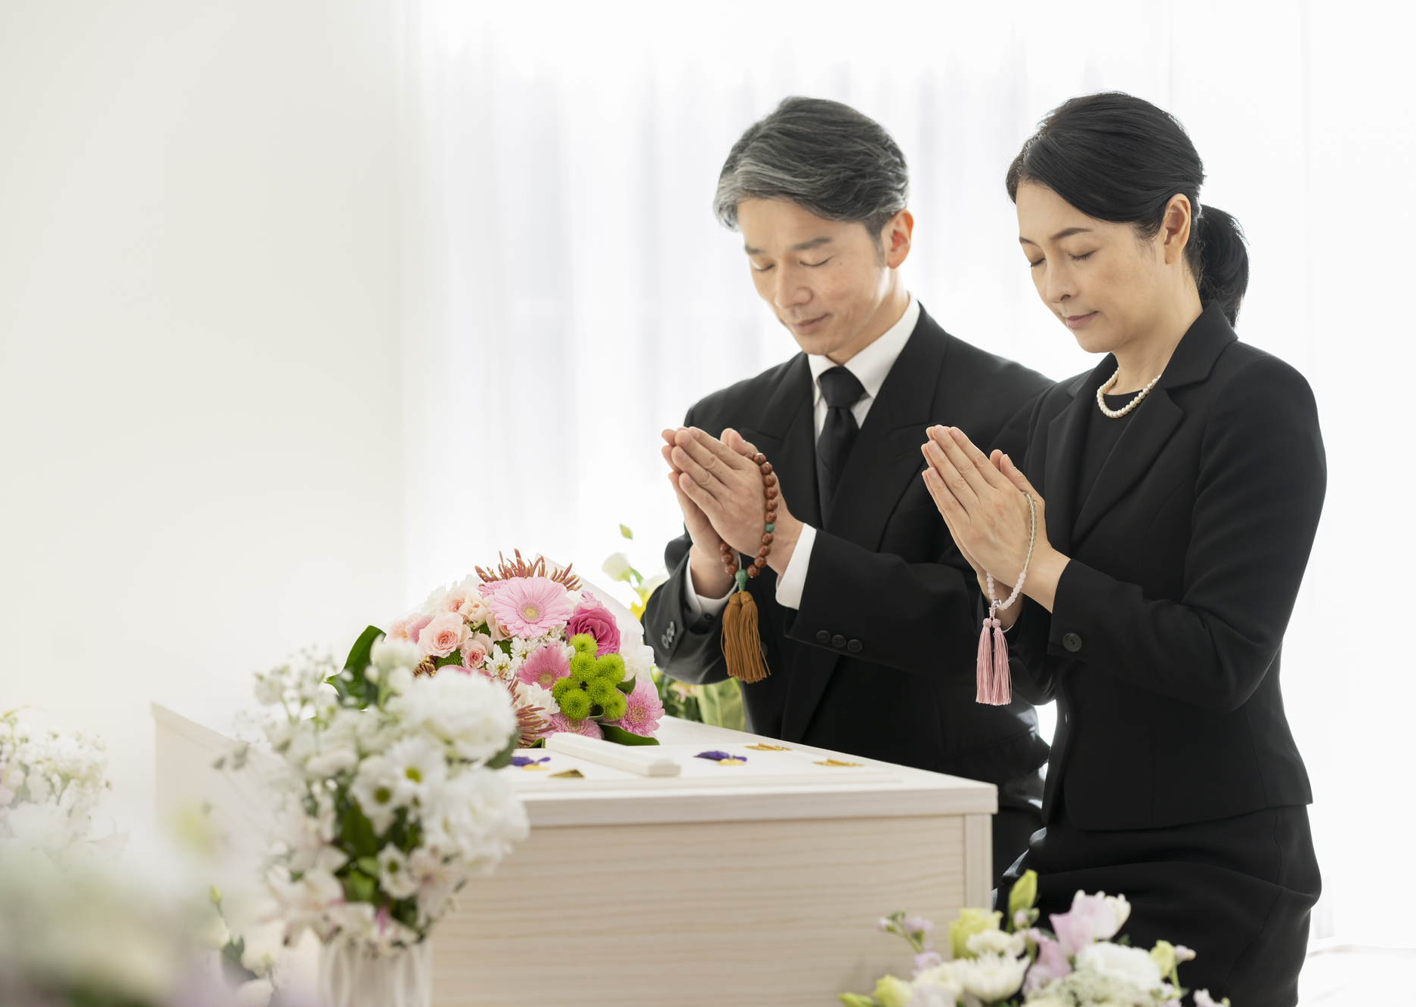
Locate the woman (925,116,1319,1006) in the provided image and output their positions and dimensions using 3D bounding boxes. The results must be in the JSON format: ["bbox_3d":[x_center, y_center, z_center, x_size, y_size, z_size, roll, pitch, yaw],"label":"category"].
[{"bbox_3d":[0.422,0.175,3.360,0.520,1.120,0.420,0,0,-27],"label":"woman"}]

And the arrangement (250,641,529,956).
[{"bbox_3d":[-0.219,0.204,2.470,0.195,0.220,0.190,-1,0,0],"label":"arrangement"}]

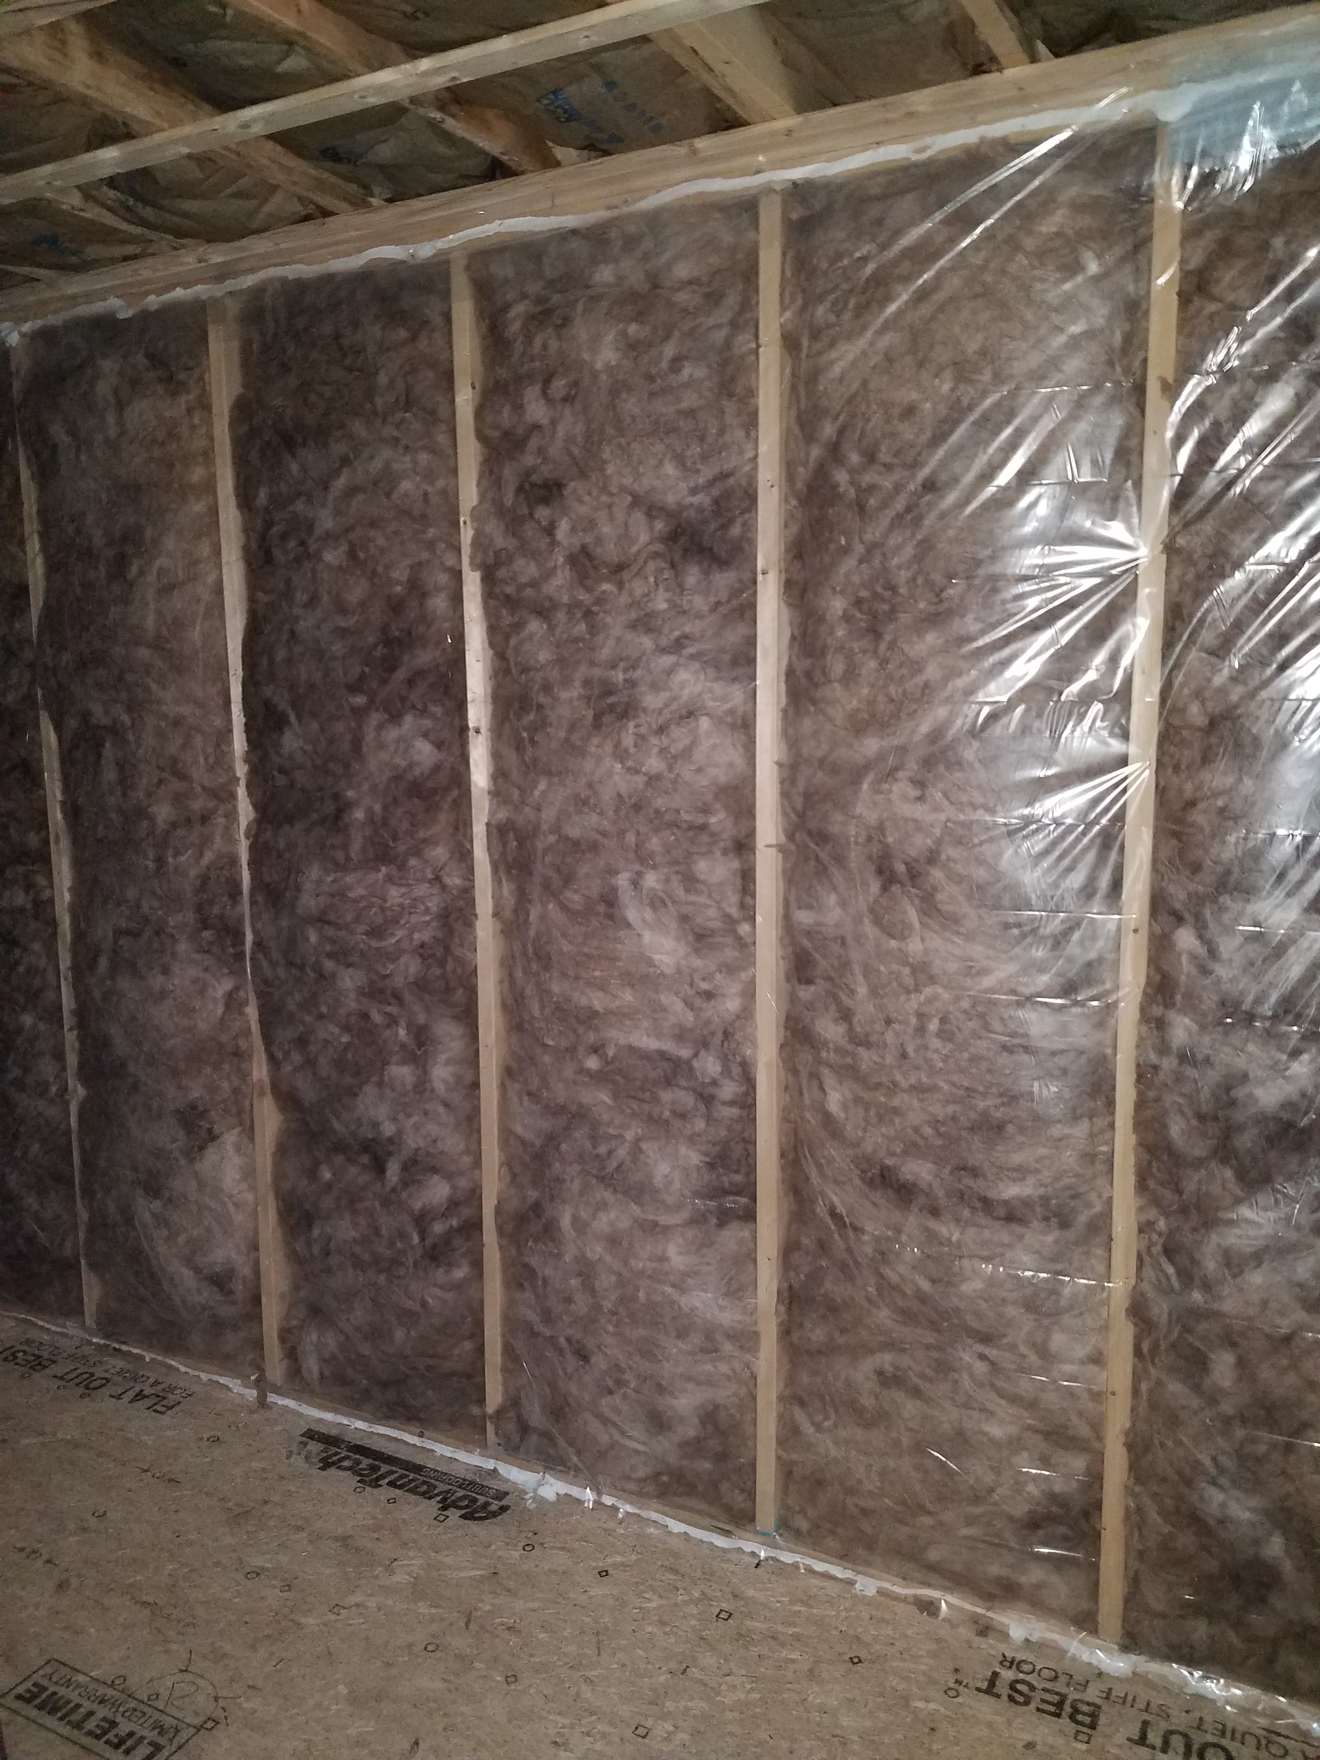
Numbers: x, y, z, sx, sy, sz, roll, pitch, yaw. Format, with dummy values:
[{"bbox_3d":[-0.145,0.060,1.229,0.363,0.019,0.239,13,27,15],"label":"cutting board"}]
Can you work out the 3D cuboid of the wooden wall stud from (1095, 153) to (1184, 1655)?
[{"bbox_3d":[0.754,0.084,2.068,0.038,2.352,0.112,4,9,27],"label":"wooden wall stud"}]

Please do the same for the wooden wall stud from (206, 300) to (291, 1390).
[{"bbox_3d":[-0.869,-0.021,2.906,0.038,2.352,0.112,4,9,27],"label":"wooden wall stud"}]

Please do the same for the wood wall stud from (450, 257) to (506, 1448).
[{"bbox_3d":[-0.325,0.014,2.625,0.038,2.352,0.112,4,9,27],"label":"wood wall stud"}]

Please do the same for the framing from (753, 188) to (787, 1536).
[{"bbox_3d":[0.213,0.049,2.347,0.038,2.352,0.112,4,9,27],"label":"framing"}]

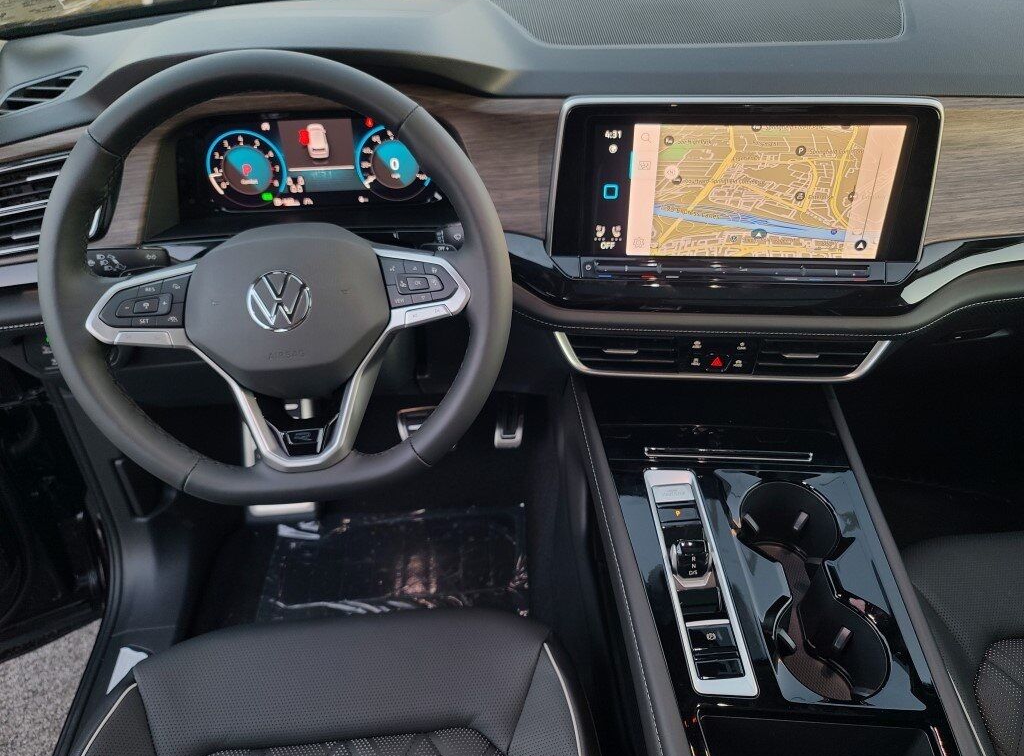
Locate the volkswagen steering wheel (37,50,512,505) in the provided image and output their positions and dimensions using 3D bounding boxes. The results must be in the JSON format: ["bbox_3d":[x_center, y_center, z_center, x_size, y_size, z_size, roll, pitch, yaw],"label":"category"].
[{"bbox_3d":[-0.186,-0.073,0.613,0.372,0.364,0.080,-6,13,-3],"label":"volkswagen steering wheel"}]

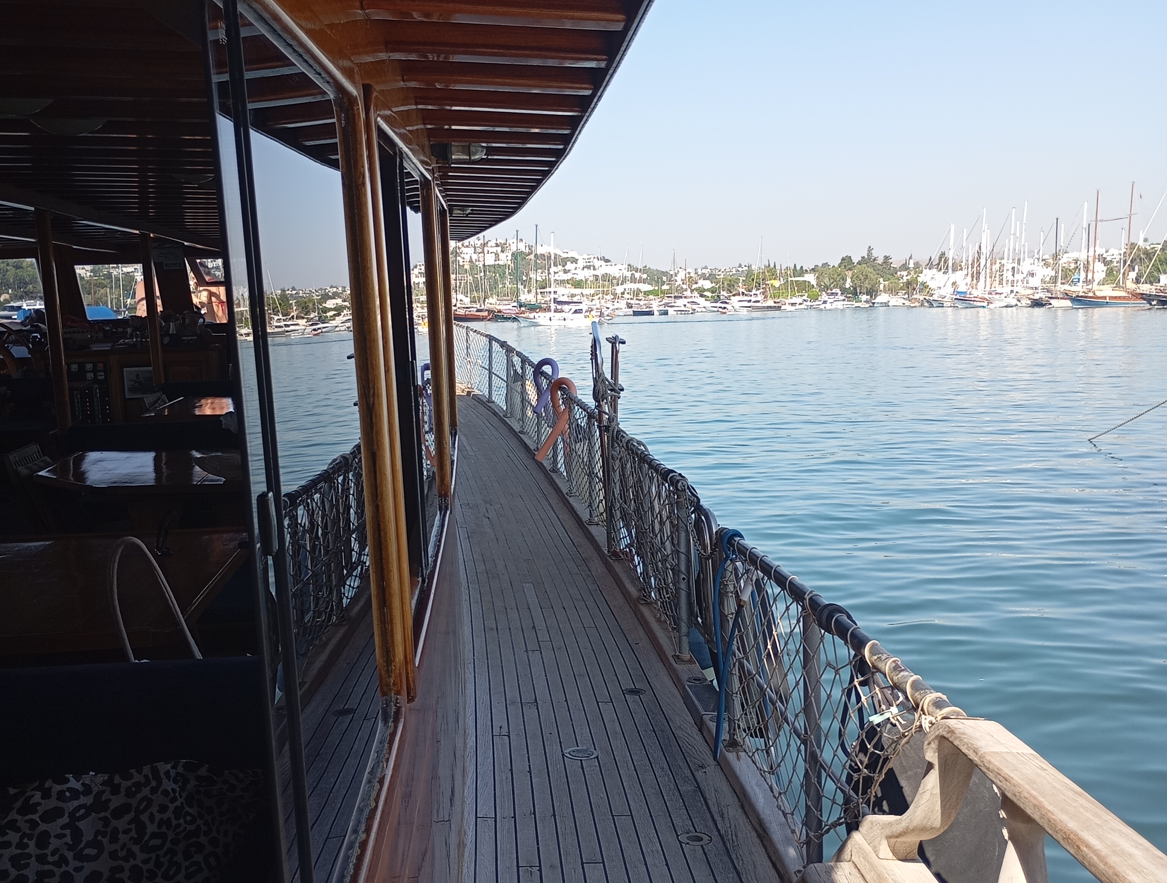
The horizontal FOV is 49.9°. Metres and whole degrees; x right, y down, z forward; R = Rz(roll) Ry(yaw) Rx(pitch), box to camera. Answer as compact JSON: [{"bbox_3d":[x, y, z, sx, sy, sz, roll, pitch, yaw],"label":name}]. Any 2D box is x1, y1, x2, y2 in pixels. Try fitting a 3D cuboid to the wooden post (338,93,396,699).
[{"bbox_3d":[-0.274,-0.050,1.646,0.042,0.794,0.042,-3,6,-3],"label":"wooden post"}]

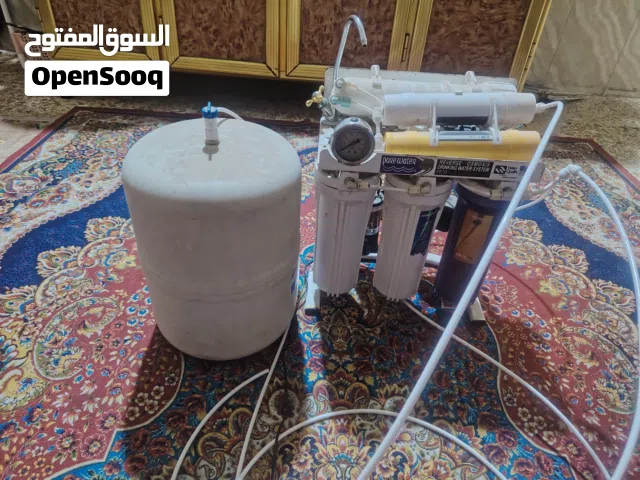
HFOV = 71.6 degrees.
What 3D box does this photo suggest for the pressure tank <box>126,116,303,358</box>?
[{"bbox_3d":[-0.181,-0.006,0.807,0.284,0.412,0.284,3,37,1],"label":"pressure tank"}]

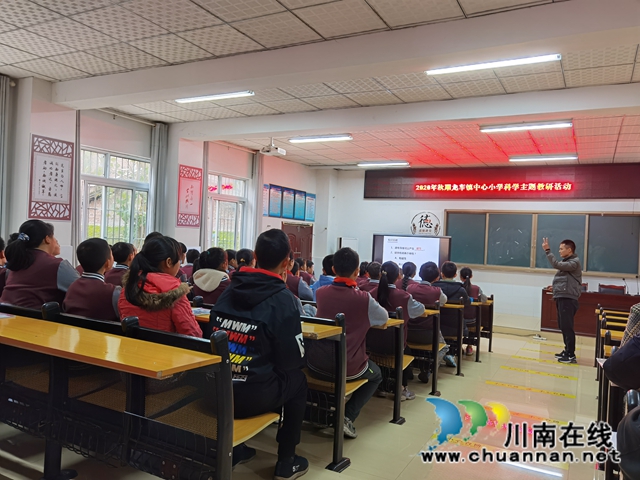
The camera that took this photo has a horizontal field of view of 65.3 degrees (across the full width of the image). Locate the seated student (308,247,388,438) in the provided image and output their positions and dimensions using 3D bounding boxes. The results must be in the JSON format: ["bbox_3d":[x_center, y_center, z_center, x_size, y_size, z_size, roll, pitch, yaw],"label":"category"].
[{"bbox_3d":[0.202,0.650,3.022,0.460,1.202,0.640,3,1,29],"label":"seated student"}]

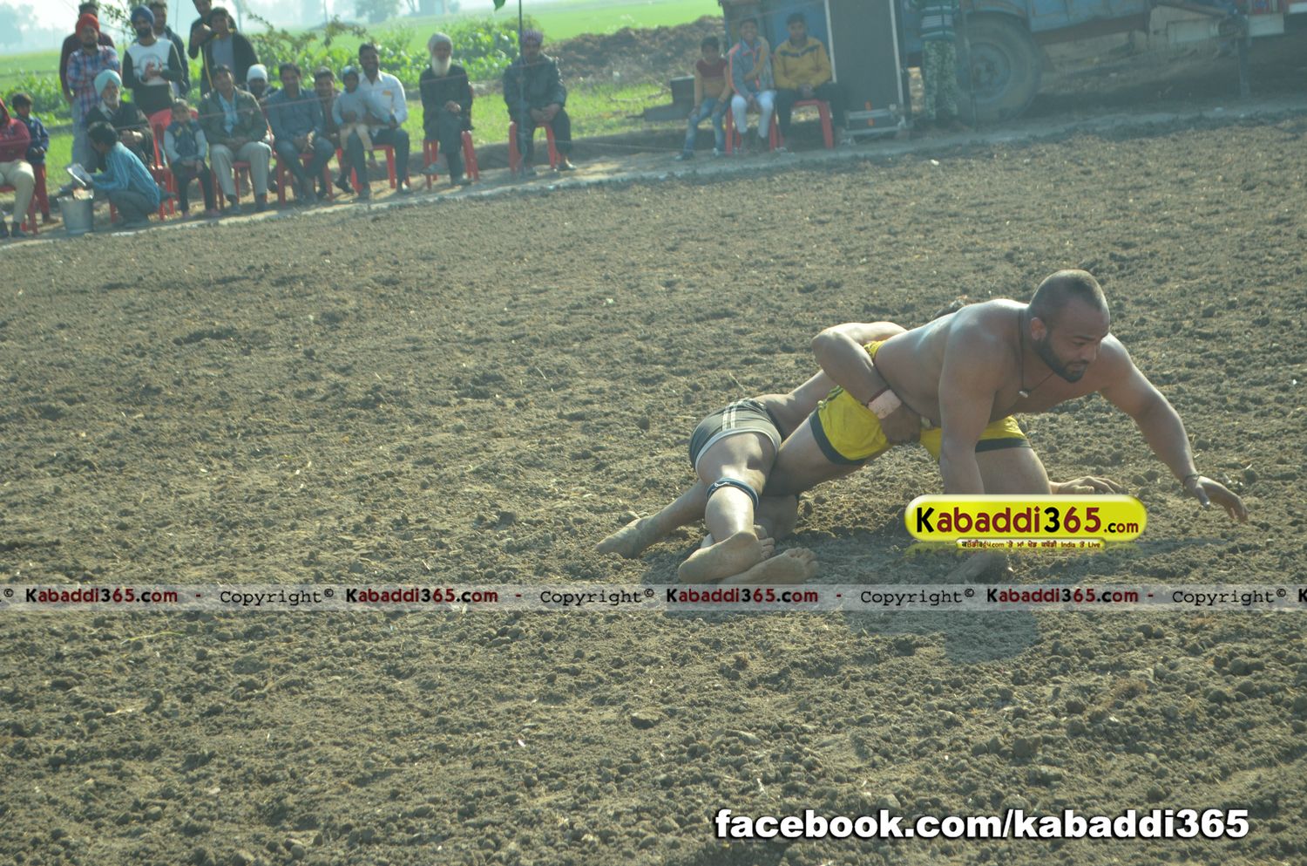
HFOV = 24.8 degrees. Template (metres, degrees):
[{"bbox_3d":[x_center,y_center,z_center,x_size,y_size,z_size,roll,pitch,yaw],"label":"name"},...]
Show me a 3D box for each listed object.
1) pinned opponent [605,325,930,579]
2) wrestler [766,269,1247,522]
[{"bbox_3d":[0.510,-0.010,7.880,0.920,0.590,1.330,2,11,38],"label":"pinned opponent"},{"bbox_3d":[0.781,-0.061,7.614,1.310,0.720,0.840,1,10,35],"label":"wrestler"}]

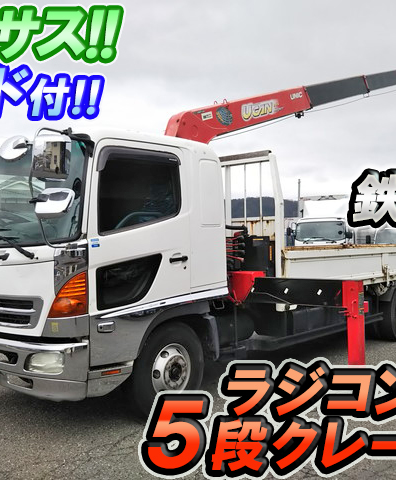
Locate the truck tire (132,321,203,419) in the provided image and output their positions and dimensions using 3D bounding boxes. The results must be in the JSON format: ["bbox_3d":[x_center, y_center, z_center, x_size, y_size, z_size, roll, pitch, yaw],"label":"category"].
[{"bbox_3d":[-0.289,1.131,4.838,0.225,0.820,0.820,-2,-1,44],"label":"truck tire"}]

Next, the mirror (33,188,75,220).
[{"bbox_3d":[-0.964,-0.239,3.741,0.240,0.200,0.130,-1,-11,15],"label":"mirror"}]

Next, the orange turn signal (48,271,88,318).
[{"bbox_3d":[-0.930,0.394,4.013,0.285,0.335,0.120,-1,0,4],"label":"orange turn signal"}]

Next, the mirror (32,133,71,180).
[{"bbox_3d":[-0.983,-0.553,3.741,0.235,0.320,0.090,-1,0,4],"label":"mirror"}]

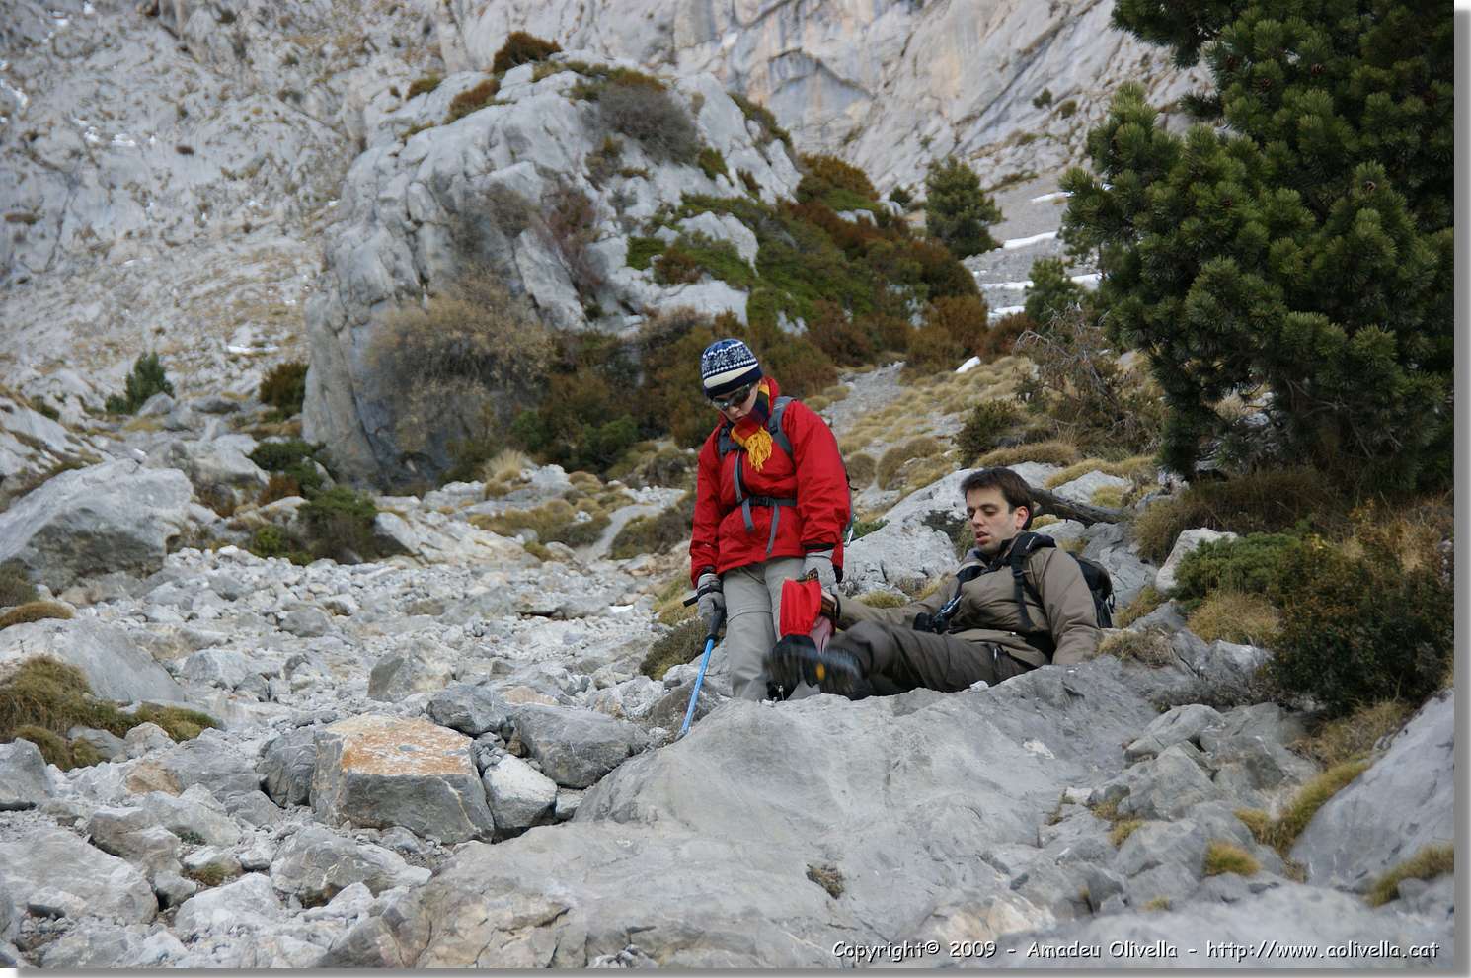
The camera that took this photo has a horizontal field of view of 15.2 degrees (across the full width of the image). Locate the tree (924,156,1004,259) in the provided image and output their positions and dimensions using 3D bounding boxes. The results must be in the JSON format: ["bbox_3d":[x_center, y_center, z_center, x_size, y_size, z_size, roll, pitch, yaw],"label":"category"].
[{"bbox_3d":[2.886,-3.560,70.000,1.000,1.320,1.000,0,-3,0],"label":"tree"}]

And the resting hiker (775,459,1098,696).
[{"bbox_3d":[0.592,0.291,16.350,1.100,0.740,0.680,3,-5,-40],"label":"resting hiker"}]

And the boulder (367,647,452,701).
[{"bbox_3d":[-1.106,0.628,18.750,0.286,0.179,0.229,0,-3,0],"label":"boulder"}]

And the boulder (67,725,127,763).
[{"bbox_3d":[-1.902,0.762,16.500,0.200,0.120,0.170,0,-3,0],"label":"boulder"}]

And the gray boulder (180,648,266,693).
[{"bbox_3d":[-1.727,0.609,18.600,0.288,0.148,0.231,0,-4,0],"label":"gray boulder"}]

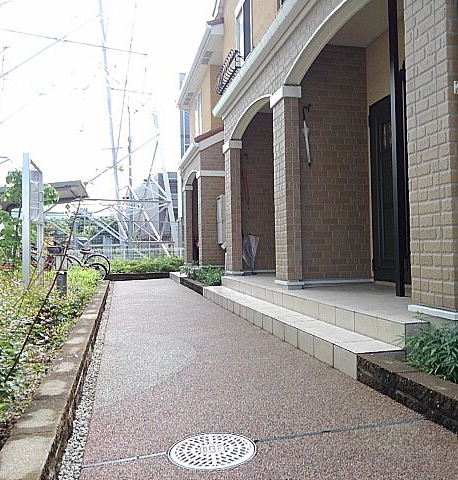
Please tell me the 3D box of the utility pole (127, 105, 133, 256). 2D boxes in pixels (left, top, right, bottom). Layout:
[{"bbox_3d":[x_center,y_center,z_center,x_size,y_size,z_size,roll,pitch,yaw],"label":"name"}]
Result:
[{"bbox_3d":[-7.817,-4.612,36.804,0.360,12.435,0.360,-1,-1,-13],"label":"utility pole"}]

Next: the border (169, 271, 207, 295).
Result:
[{"bbox_3d":[-0.894,0.901,9.880,0.166,0.142,4.966,-1,-1,-13],"label":"border"}]

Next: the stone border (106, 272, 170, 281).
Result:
[{"bbox_3d":[-2.366,0.964,12.050,1.671,0.154,0.169,-1,-1,-13],"label":"stone border"}]

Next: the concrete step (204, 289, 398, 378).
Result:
[{"bbox_3d":[0.316,0.784,5.088,0.306,0.150,4.920,-1,-1,-13],"label":"concrete step"}]

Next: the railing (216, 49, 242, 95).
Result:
[{"bbox_3d":[0.032,-3.403,9.388,0.239,0.347,1.386,-1,-1,-13],"label":"railing"}]

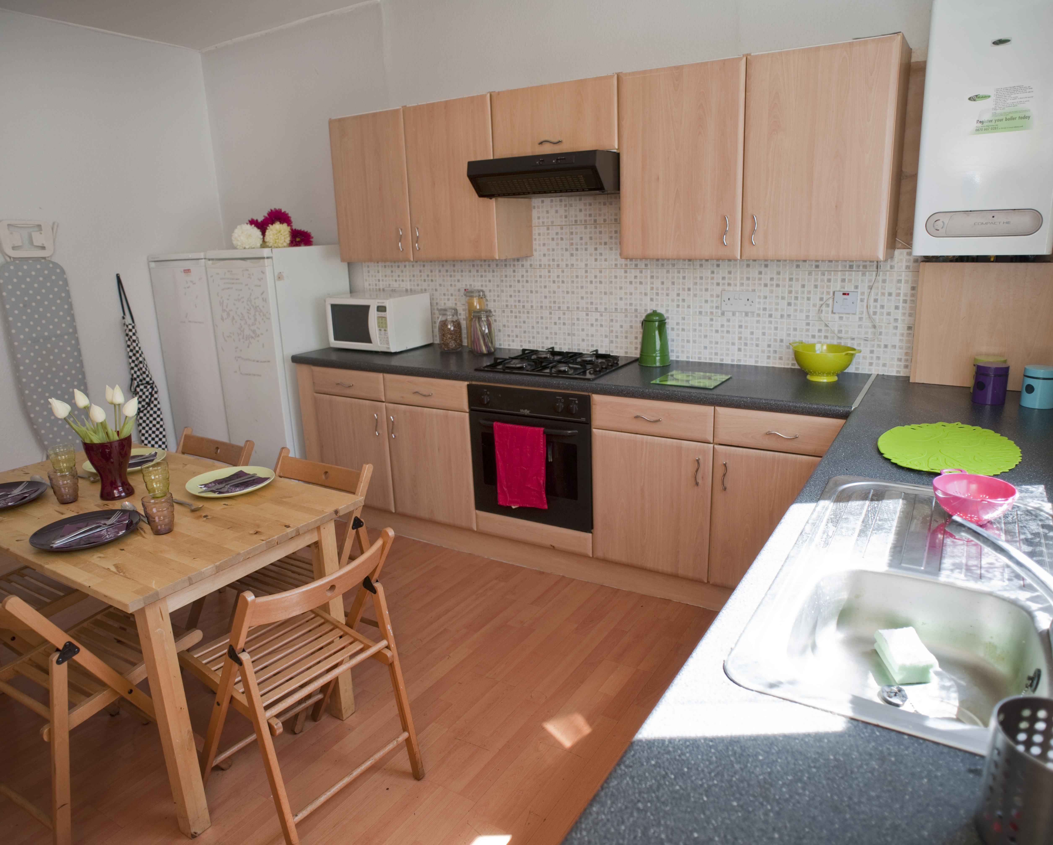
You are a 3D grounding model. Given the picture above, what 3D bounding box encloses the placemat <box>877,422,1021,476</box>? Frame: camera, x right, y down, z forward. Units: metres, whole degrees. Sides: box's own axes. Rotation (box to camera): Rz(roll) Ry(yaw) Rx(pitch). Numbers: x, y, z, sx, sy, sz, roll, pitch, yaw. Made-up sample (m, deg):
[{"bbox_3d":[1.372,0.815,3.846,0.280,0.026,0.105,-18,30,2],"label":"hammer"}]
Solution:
[{"bbox_3d":[1.131,0.059,1.895,0.328,0.005,0.495,7,18,31],"label":"placemat"}]

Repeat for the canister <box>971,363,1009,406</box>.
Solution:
[{"bbox_3d":[1.512,-0.126,2.296,0.089,0.123,0.089,-14,19,-37],"label":"canister"}]

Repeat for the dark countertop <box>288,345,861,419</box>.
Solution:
[{"bbox_3d":[0.060,-0.252,3.236,2.710,0.041,0.610,7,18,30],"label":"dark countertop"}]

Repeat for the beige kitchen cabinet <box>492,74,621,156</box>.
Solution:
[{"bbox_3d":[0.179,-1.284,3.030,0.608,0.273,0.307,7,18,31],"label":"beige kitchen cabinet"}]

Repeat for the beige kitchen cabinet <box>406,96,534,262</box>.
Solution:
[{"bbox_3d":[-0.279,-1.142,3.371,0.496,0.698,0.307,7,18,31],"label":"beige kitchen cabinet"}]

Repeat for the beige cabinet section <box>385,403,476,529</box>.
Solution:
[{"bbox_3d":[-0.313,0.139,3.599,0.495,0.570,0.560,7,18,30],"label":"beige cabinet section"}]

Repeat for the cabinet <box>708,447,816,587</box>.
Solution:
[{"bbox_3d":[1.054,0.313,2.752,0.498,0.570,0.555,7,18,31],"label":"cabinet"}]

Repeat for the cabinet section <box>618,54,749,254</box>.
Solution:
[{"bbox_3d":[0.669,-1.030,2.847,0.489,0.702,0.317,7,18,30],"label":"cabinet section"}]

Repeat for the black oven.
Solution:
[{"bbox_3d":[0.148,0.086,3.280,0.603,0.598,0.570,7,18,30],"label":"black oven"}]

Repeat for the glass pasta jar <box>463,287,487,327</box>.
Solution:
[{"bbox_3d":[-0.256,-0.532,3.635,0.098,0.308,0.098,-2,15,0],"label":"glass pasta jar"}]

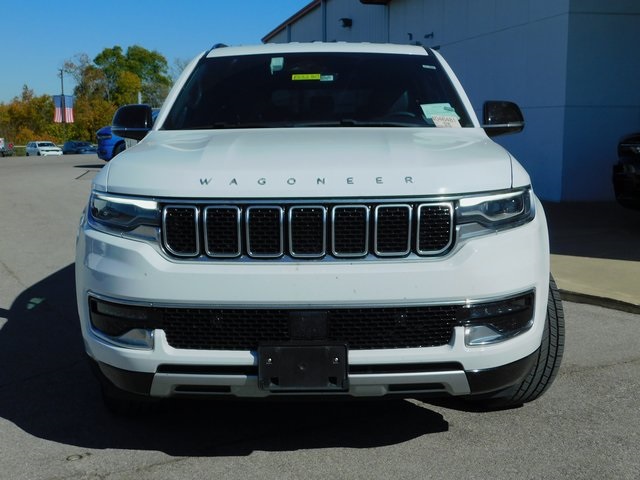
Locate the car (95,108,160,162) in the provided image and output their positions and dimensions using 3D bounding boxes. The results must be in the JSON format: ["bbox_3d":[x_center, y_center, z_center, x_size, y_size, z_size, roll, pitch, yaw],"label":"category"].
[{"bbox_3d":[-3.710,-3.050,24.700,5.200,1.830,1.980,-3,8,-21],"label":"car"}]

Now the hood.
[{"bbox_3d":[-0.048,-0.355,3.618,1.680,0.270,1.330,0,7,1],"label":"hood"}]

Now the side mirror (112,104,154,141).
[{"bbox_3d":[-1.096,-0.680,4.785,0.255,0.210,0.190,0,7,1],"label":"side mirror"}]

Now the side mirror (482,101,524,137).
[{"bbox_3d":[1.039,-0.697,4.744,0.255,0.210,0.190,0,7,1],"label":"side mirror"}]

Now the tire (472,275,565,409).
[{"bbox_3d":[0.812,0.368,3.915,0.275,0.800,0.800,-3,8,-19],"label":"tire"}]

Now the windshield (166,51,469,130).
[{"bbox_3d":[-0.031,-0.858,4.677,1.640,0.490,0.800,0,7,1],"label":"windshield"}]

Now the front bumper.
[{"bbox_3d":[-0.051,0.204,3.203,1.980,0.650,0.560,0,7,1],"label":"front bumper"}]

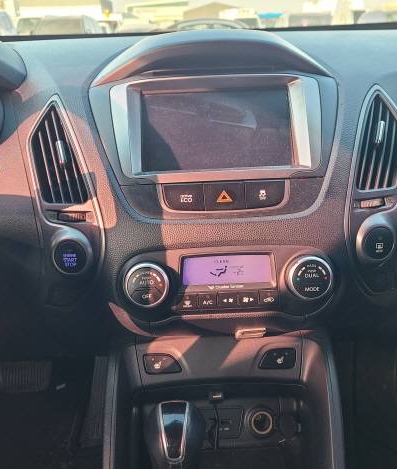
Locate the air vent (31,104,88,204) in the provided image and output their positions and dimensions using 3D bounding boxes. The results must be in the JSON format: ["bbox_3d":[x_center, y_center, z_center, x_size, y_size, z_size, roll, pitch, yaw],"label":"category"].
[{"bbox_3d":[-0.158,-0.090,0.535,0.049,0.108,0.030,-11,-5,10],"label":"air vent"}]

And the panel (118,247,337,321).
[{"bbox_3d":[0.031,0.054,0.505,0.230,0.072,0.035,-2,-2,1],"label":"panel"}]

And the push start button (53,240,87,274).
[{"bbox_3d":[-0.140,0.025,0.515,0.036,0.036,0.015,-1,-1,10],"label":"push start button"}]

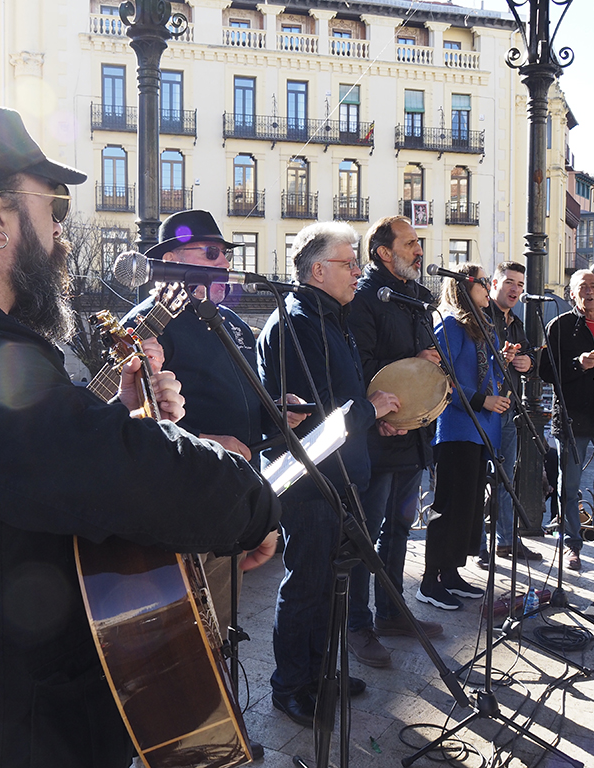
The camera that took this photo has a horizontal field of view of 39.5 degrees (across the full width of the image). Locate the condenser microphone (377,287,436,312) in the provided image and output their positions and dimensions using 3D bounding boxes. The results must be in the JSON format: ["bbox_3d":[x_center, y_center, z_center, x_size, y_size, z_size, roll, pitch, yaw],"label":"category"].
[{"bbox_3d":[0.366,-0.284,2.780,0.195,0.052,0.052,15,3,0],"label":"condenser microphone"}]

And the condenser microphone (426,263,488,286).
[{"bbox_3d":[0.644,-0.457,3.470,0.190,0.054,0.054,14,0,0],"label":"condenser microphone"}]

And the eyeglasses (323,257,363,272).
[{"bbox_3d":[0.150,-0.412,2.880,0.140,0.045,0.140,1,3,25],"label":"eyeglasses"}]

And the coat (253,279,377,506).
[{"bbox_3d":[0.072,0.033,2.880,0.420,0.770,0.520,1,3,25],"label":"coat"}]

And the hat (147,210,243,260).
[{"bbox_3d":[-0.312,-0.451,2.500,0.300,0.135,0.270,1,3,27],"label":"hat"}]

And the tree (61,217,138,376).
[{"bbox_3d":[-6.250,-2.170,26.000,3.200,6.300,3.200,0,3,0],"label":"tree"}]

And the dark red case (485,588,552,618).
[{"bbox_3d":[1.045,1.058,3.996,0.445,0.050,0.075,-2,4,-31],"label":"dark red case"}]

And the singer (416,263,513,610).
[{"bbox_3d":[0.830,0.234,4.145,0.440,1.675,0.470,2,3,30],"label":"singer"}]

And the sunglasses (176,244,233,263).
[{"bbox_3d":[-0.281,-0.373,2.400,0.143,0.046,0.145,1,3,30],"label":"sunglasses"}]

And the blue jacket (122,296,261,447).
[{"bbox_3d":[-0.318,0.044,2.520,0.360,0.660,0.520,2,3,30],"label":"blue jacket"}]

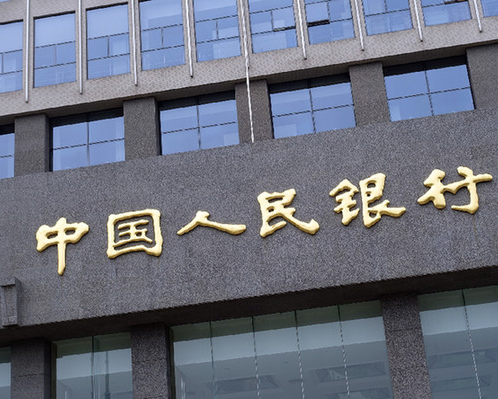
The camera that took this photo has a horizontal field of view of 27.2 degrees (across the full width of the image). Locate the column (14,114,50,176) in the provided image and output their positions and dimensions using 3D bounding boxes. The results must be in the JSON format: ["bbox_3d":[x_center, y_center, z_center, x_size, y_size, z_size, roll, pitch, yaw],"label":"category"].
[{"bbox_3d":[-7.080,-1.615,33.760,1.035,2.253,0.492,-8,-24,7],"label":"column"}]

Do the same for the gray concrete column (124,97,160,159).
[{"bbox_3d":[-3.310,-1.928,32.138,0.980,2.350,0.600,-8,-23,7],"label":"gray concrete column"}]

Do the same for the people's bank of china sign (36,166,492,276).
[{"bbox_3d":[0.279,0.579,28.444,12.817,1.761,0.160,-8,-23,7],"label":"people's bank of china sign"}]

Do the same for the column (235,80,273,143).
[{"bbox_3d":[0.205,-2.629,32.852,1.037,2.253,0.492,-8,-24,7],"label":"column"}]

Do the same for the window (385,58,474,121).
[{"bbox_3d":[5.656,-3.448,32.344,2.614,2.007,0.151,-8,-24,7],"label":"window"}]

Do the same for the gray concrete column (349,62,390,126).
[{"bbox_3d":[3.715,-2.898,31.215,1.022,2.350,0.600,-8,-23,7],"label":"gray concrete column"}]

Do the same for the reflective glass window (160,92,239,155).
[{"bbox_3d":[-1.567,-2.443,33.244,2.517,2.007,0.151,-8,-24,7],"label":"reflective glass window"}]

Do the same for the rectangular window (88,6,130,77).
[{"bbox_3d":[-4.691,-5.260,34.392,1.444,2.745,0.151,-8,-24,7],"label":"rectangular window"}]

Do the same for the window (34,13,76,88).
[{"bbox_3d":[-6.519,-5.006,34.620,1.477,2.745,0.151,-8,-24,7],"label":"window"}]

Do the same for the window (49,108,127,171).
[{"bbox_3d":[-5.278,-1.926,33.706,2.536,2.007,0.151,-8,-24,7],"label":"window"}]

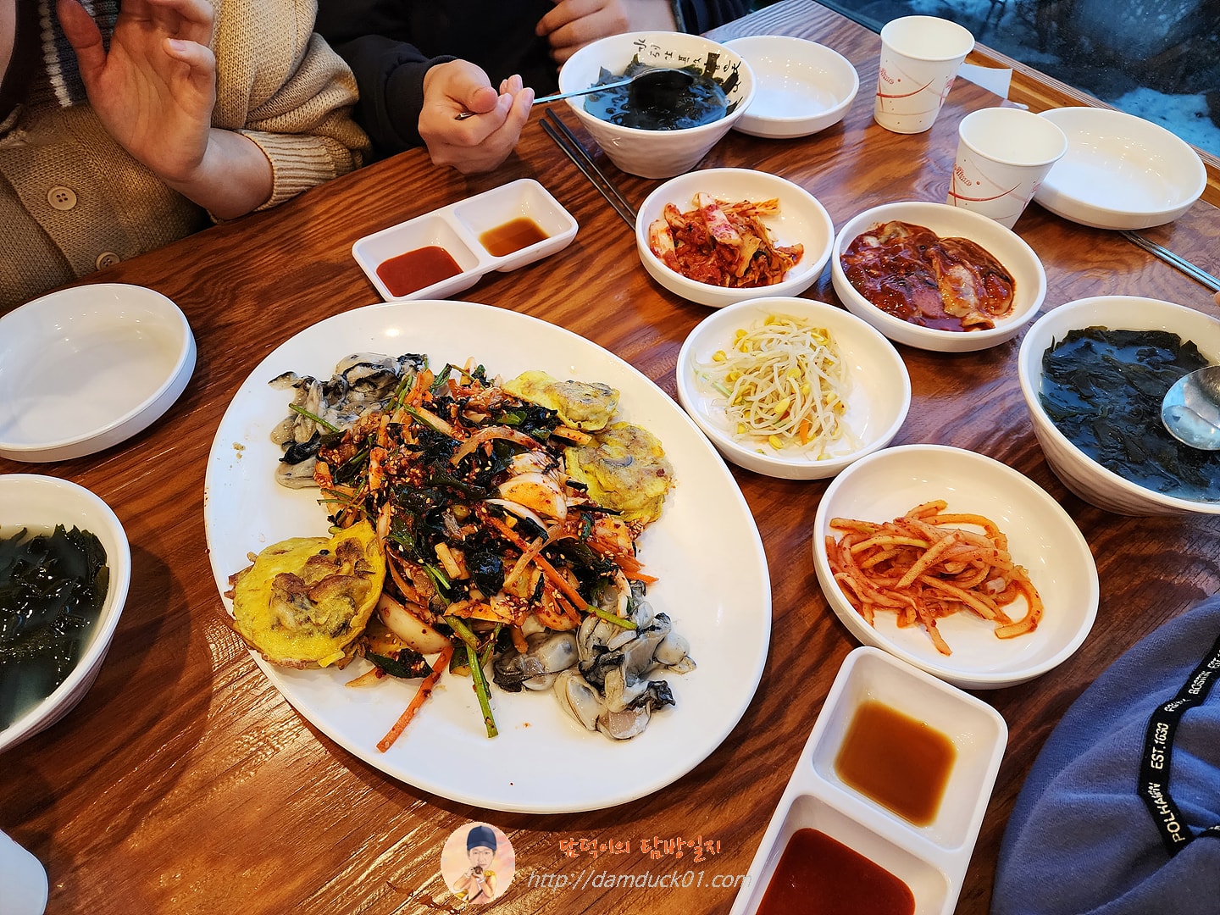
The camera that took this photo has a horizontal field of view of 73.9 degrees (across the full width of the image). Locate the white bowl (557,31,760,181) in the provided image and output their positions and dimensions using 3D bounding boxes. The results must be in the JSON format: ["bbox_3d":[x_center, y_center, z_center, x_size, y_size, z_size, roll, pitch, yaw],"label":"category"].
[{"bbox_3d":[0.037,-0.274,0.650,0.152,0.062,0.152,0,53,0],"label":"white bowl"}]

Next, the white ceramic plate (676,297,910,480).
[{"bbox_3d":[0.115,-0.044,0.516,0.144,0.025,0.144,0,53,0],"label":"white ceramic plate"}]

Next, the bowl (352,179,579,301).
[{"bbox_3d":[-0.104,-0.153,0.598,0.153,0.025,0.078,-27,58,-18],"label":"bowl"}]

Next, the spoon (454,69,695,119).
[{"bbox_3d":[-0.022,-0.275,0.623,0.199,0.022,0.042,-17,55,-19],"label":"spoon"}]

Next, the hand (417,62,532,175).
[{"bbox_3d":[-0.099,-0.252,0.602,0.085,0.076,0.082,-25,57,-18],"label":"hand"}]

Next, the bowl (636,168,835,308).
[{"bbox_3d":[0.092,-0.161,0.603,0.144,0.025,0.144,0,53,0],"label":"bowl"}]

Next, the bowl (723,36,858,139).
[{"bbox_3d":[0.146,-0.328,0.718,0.141,0.022,0.141,1,53,0],"label":"bowl"}]

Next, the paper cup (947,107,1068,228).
[{"bbox_3d":[0.282,-0.204,0.596,0.073,0.070,0.073,1,53,0],"label":"paper cup"}]

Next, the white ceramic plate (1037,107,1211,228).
[{"bbox_3d":[0.395,-0.231,0.653,0.144,0.025,0.144,0,53,0],"label":"white ceramic plate"}]

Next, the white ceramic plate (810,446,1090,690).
[{"bbox_3d":[0.182,0.058,0.439,0.144,0.025,0.144,0,53,0],"label":"white ceramic plate"}]

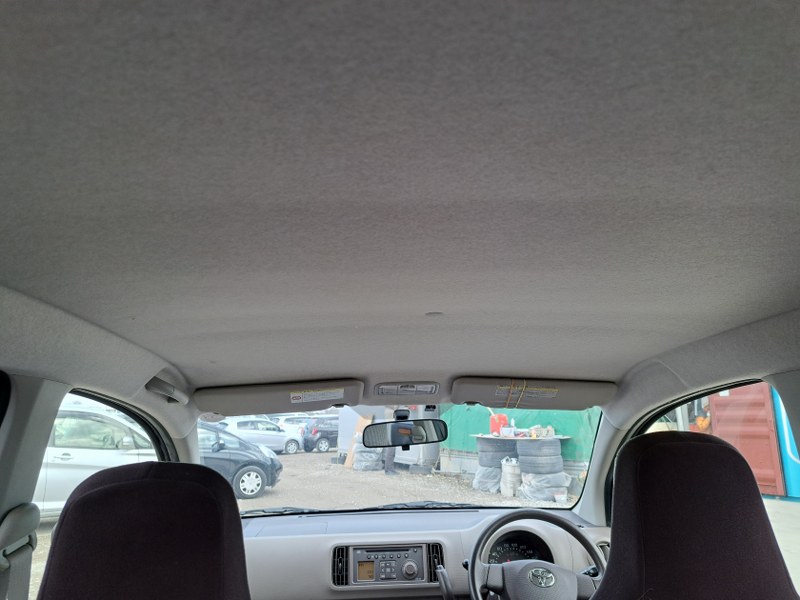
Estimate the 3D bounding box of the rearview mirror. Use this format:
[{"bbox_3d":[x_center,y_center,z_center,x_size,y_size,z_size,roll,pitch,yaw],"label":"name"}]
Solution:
[{"bbox_3d":[0.012,0.354,1.464,0.222,0.065,0.040,-2,-10,-10],"label":"rearview mirror"}]

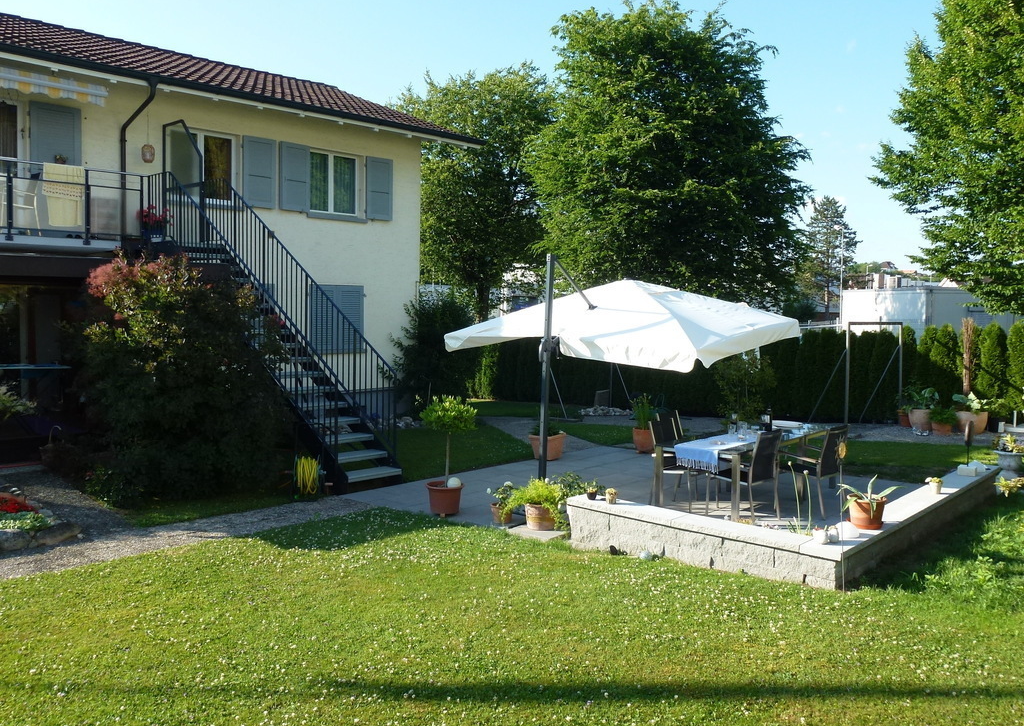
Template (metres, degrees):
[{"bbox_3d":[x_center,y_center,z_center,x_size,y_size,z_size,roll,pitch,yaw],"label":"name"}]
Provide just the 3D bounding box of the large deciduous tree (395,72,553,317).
[{"bbox_3d":[-0.996,-4.051,24.849,5.300,9.390,5.300,0,3,-2],"label":"large deciduous tree"}]

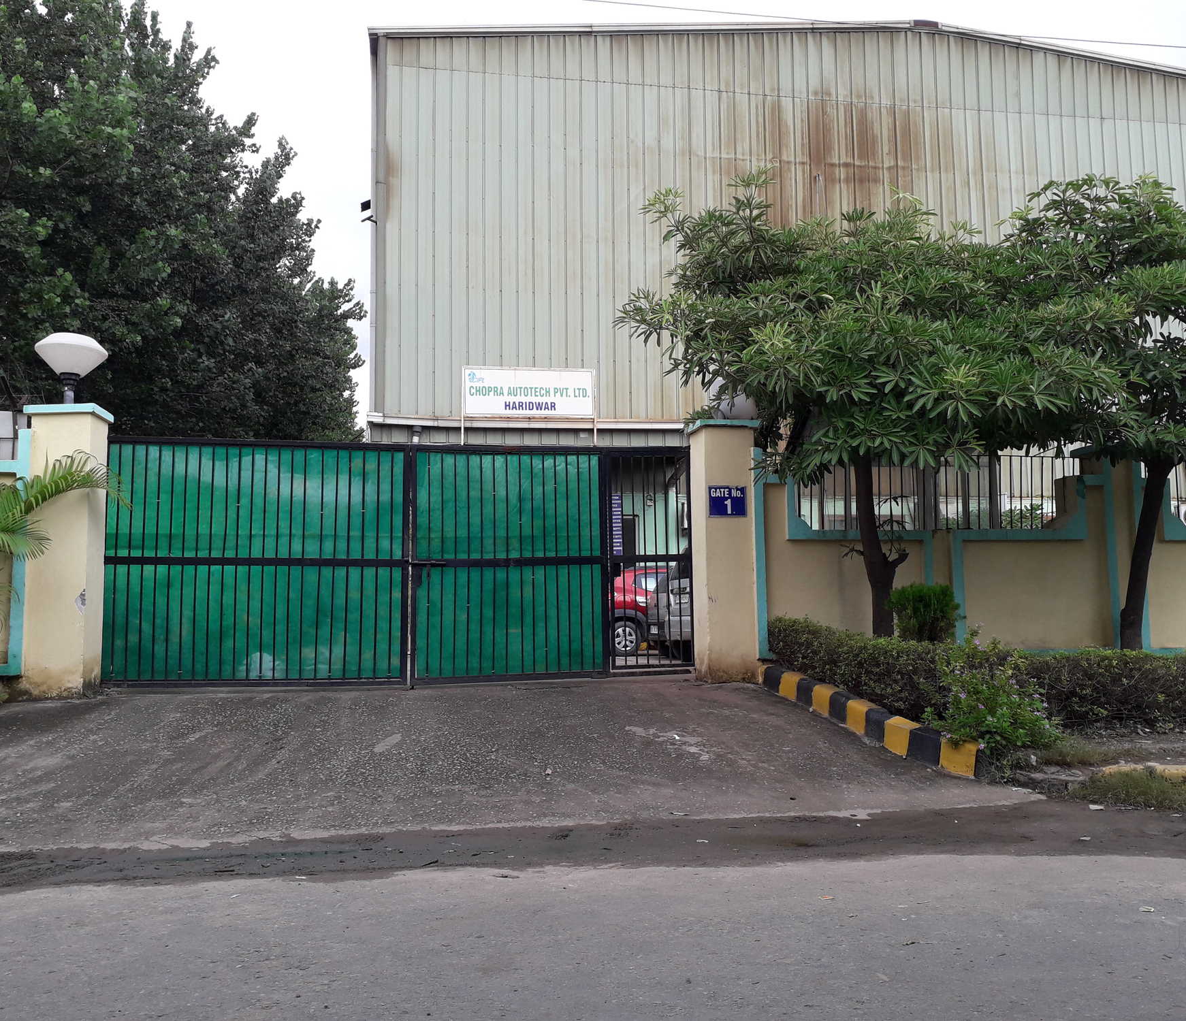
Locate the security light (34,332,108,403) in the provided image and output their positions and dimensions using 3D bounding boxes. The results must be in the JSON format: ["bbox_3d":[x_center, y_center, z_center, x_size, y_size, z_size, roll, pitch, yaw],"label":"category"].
[{"bbox_3d":[-4.646,-1.269,9.458,0.639,0.625,0.639,0,-5,-9],"label":"security light"}]

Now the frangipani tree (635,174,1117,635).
[{"bbox_3d":[2.576,-0.825,9.687,4.684,4.704,4.100,0,-5,-9],"label":"frangipani tree"}]

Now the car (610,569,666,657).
[{"bbox_3d":[-0.233,1.735,18.607,3.700,1.490,1.580,-3,-6,27],"label":"car"}]

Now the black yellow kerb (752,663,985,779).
[{"bbox_3d":[2.189,1.655,8.735,0.150,0.241,2.965,1,2,-20],"label":"black yellow kerb"}]

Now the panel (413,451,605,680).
[{"bbox_3d":[-0.786,0.513,10.150,1.852,2.216,0.060,1,-5,-13],"label":"panel"}]

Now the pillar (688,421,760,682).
[{"bbox_3d":[1.273,0.406,10.450,0.580,2.510,0.580,0,-5,-9],"label":"pillar"}]

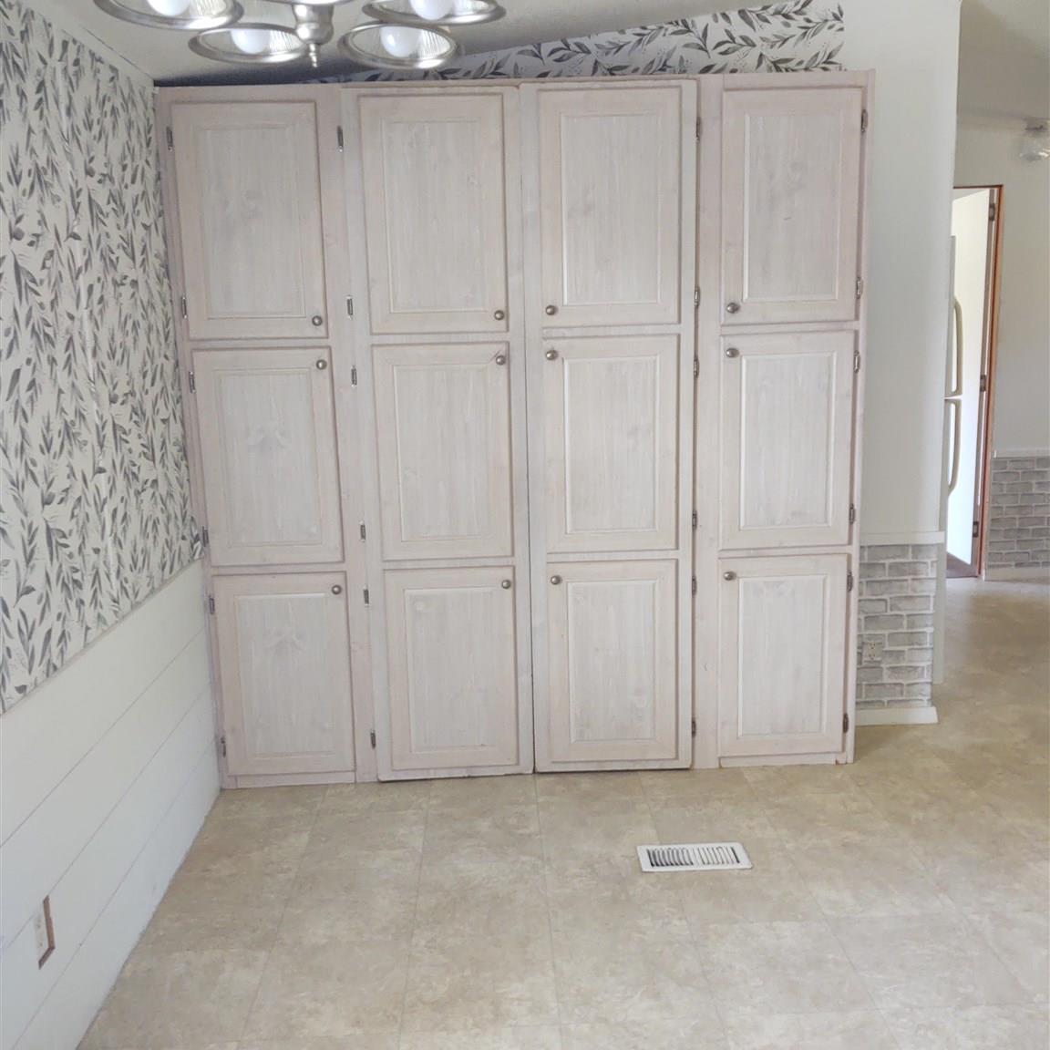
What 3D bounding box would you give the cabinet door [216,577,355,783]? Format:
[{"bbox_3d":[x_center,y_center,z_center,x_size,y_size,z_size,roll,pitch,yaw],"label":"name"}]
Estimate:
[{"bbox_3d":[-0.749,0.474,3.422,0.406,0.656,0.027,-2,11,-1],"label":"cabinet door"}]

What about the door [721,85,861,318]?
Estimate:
[{"bbox_3d":[0.777,-0.926,3.200,0.402,0.659,0.025,-2,11,-2],"label":"door"}]

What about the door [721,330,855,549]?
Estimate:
[{"bbox_3d":[0.796,-0.251,3.333,0.401,0.657,0.025,-2,11,-2],"label":"door"}]

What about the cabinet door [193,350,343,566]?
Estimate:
[{"bbox_3d":[-0.767,-0.198,3.288,0.405,0.654,0.027,-2,11,-1],"label":"cabinet door"}]

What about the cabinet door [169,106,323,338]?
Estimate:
[{"bbox_3d":[-0.786,-0.869,3.151,0.405,0.658,0.025,-2,11,-2],"label":"cabinet door"}]

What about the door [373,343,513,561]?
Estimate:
[{"bbox_3d":[-0.241,-0.214,3.301,0.403,0.654,0.027,-2,11,-1],"label":"door"}]

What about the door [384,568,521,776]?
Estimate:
[{"bbox_3d":[-0.225,0.449,3.411,0.400,0.650,0.025,-2,11,-2],"label":"door"}]

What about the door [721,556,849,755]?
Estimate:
[{"bbox_3d":[0.815,0.416,3.465,0.403,0.657,0.025,-2,11,-2],"label":"door"}]

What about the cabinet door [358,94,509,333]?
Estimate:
[{"bbox_3d":[-0.259,-0.893,3.165,0.408,0.666,0.027,-2,11,-1],"label":"cabinet door"}]

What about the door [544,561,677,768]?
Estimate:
[{"bbox_3d":[0.278,0.438,3.447,0.406,0.662,0.027,-2,11,-1],"label":"door"}]

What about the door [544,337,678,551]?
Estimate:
[{"bbox_3d":[0.265,-0.237,3.312,0.403,0.657,0.027,-2,11,-1],"label":"door"}]

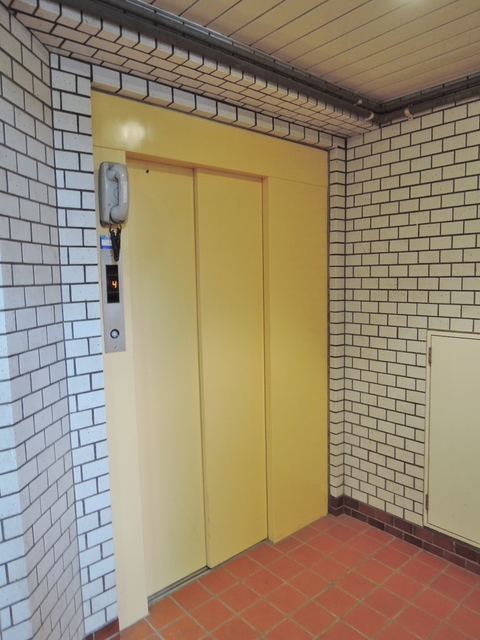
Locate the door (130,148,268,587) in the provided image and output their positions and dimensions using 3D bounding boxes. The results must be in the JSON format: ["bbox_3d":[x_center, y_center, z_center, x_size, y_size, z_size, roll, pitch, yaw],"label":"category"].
[{"bbox_3d":[-0.181,0.291,2.288,0.801,2.057,0.080,-6,7,-40],"label":"door"}]

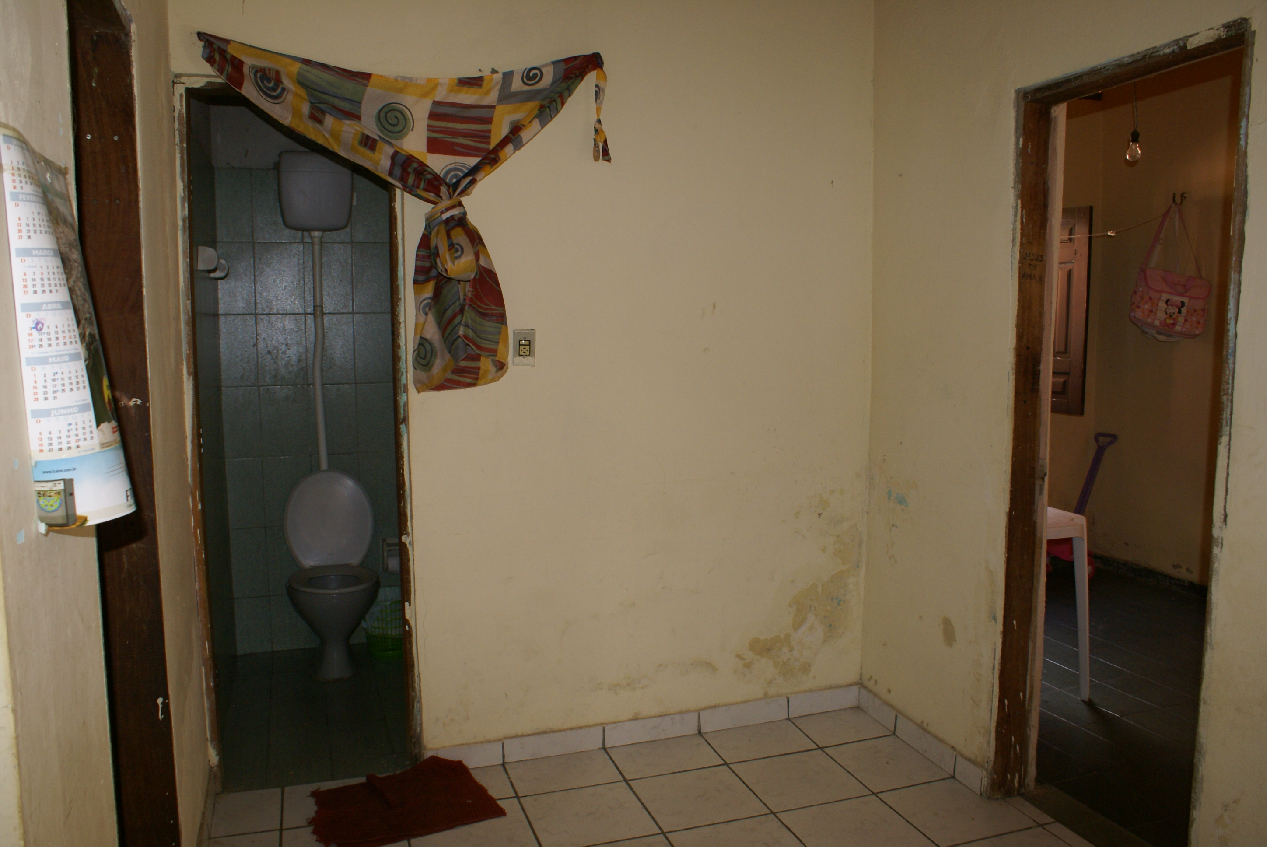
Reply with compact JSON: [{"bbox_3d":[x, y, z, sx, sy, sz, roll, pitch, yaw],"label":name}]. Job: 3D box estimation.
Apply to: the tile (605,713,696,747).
[{"bbox_3d":[0.065,1.051,3.267,0.339,0.083,0.012,-2,7,-18],"label":"tile"}]

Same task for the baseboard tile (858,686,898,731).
[{"bbox_3d":[0.868,1.029,3.410,0.012,0.082,0.237,-2,7,-18],"label":"baseboard tile"}]

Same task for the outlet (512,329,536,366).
[{"bbox_3d":[-0.341,-0.236,2.990,0.072,0.115,0.014,-2,7,-18],"label":"outlet"}]

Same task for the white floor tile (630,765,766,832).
[{"bbox_3d":[0.194,1.136,2.881,0.339,0.012,0.339,-2,7,-18],"label":"white floor tile"}]

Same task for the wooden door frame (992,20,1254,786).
[{"bbox_3d":[1.250,0.140,2.450,0.130,2.100,0.729,-2,7,-18],"label":"wooden door frame"}]

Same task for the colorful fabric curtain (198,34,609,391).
[{"bbox_3d":[-0.629,-0.602,2.821,1.153,0.995,0.090,-2,7,-18],"label":"colorful fabric curtain"}]

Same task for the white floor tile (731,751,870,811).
[{"bbox_3d":[0.519,1.122,2.990,0.339,0.012,0.339,-2,7,-18],"label":"white floor tile"}]

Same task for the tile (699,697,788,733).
[{"bbox_3d":[0.397,1.039,3.370,0.338,0.082,0.012,-2,7,-18],"label":"tile"}]

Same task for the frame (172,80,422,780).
[{"bbox_3d":[-0.990,0.068,2.880,0.624,2.075,0.130,-2,7,-18],"label":"frame"}]

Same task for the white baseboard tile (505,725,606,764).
[{"bbox_3d":[-0.261,1.063,3.159,0.339,0.083,0.012,-2,7,-18],"label":"white baseboard tile"}]

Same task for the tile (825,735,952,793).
[{"bbox_3d":[0.823,1.114,3.104,0.292,0.012,0.333,-2,7,-18],"label":"tile"}]

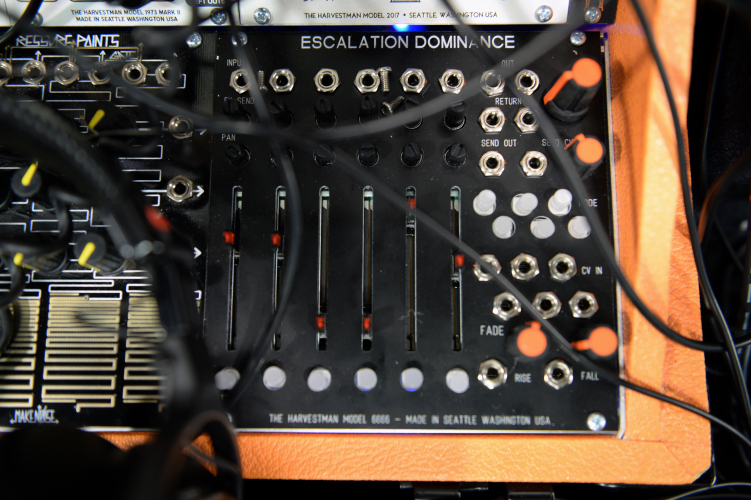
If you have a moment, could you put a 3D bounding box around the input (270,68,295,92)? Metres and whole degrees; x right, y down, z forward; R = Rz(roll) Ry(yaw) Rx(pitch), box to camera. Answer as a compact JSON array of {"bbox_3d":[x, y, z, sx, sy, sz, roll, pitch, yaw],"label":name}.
[{"bbox_3d":[-0.031,-0.056,0.239,0.009,0.002,0.008,0,80,1],"label":"input"}]

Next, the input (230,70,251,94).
[{"bbox_3d":[-0.044,-0.055,0.237,0.008,0.003,0.009,0,80,1],"label":"input"}]

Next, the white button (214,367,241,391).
[{"bbox_3d":[-0.045,0.039,0.222,0.007,0.006,0.007,0,81,1],"label":"white button"}]

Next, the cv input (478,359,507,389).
[{"bbox_3d":[0.035,0.038,0.223,0.009,0.003,0.009,0,81,1],"label":"cv input"}]

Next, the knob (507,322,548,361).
[{"bbox_3d":[0.046,0.028,0.219,0.012,0.013,0.013,0,81,0],"label":"knob"}]

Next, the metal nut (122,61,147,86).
[{"bbox_3d":[-0.079,-0.058,0.241,0.008,0.003,0.008,0,80,1],"label":"metal nut"}]

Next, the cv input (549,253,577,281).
[{"bbox_3d":[0.058,0.006,0.227,0.009,0.003,0.009,0,81,1],"label":"cv input"}]

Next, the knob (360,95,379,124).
[{"bbox_3d":[-0.002,-0.044,0.231,0.006,0.013,0.006,0,80,1],"label":"knob"}]

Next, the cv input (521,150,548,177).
[{"bbox_3d":[0.050,-0.027,0.231,0.009,0.003,0.008,0,80,1],"label":"cv input"}]

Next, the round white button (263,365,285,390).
[{"bbox_3d":[-0.031,0.039,0.221,0.007,0.005,0.007,0,80,1],"label":"round white button"}]

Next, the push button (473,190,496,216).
[{"bbox_3d":[0.034,-0.015,0.228,0.007,0.007,0.007,0,80,1],"label":"push button"}]

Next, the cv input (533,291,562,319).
[{"bbox_3d":[0.053,0.017,0.226,0.009,0.003,0.009,0,81,1],"label":"cv input"}]

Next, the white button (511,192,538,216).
[{"bbox_3d":[0.047,-0.014,0.228,0.007,0.007,0.007,0,80,1],"label":"white button"}]

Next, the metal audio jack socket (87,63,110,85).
[{"bbox_3d":[-0.091,-0.058,0.240,0.008,0.002,0.008,0,80,1],"label":"metal audio jack socket"}]

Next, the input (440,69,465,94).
[{"bbox_3d":[0.025,-0.055,0.238,0.009,0.003,0.009,0,80,1],"label":"input"}]

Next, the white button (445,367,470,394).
[{"bbox_3d":[0.025,0.039,0.219,0.007,0.007,0.007,0,80,1],"label":"white button"}]

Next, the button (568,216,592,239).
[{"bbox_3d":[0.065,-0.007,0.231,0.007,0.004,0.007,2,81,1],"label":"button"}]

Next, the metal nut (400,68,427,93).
[{"bbox_3d":[0.013,-0.055,0.238,0.009,0.003,0.009,0,80,1],"label":"metal nut"}]

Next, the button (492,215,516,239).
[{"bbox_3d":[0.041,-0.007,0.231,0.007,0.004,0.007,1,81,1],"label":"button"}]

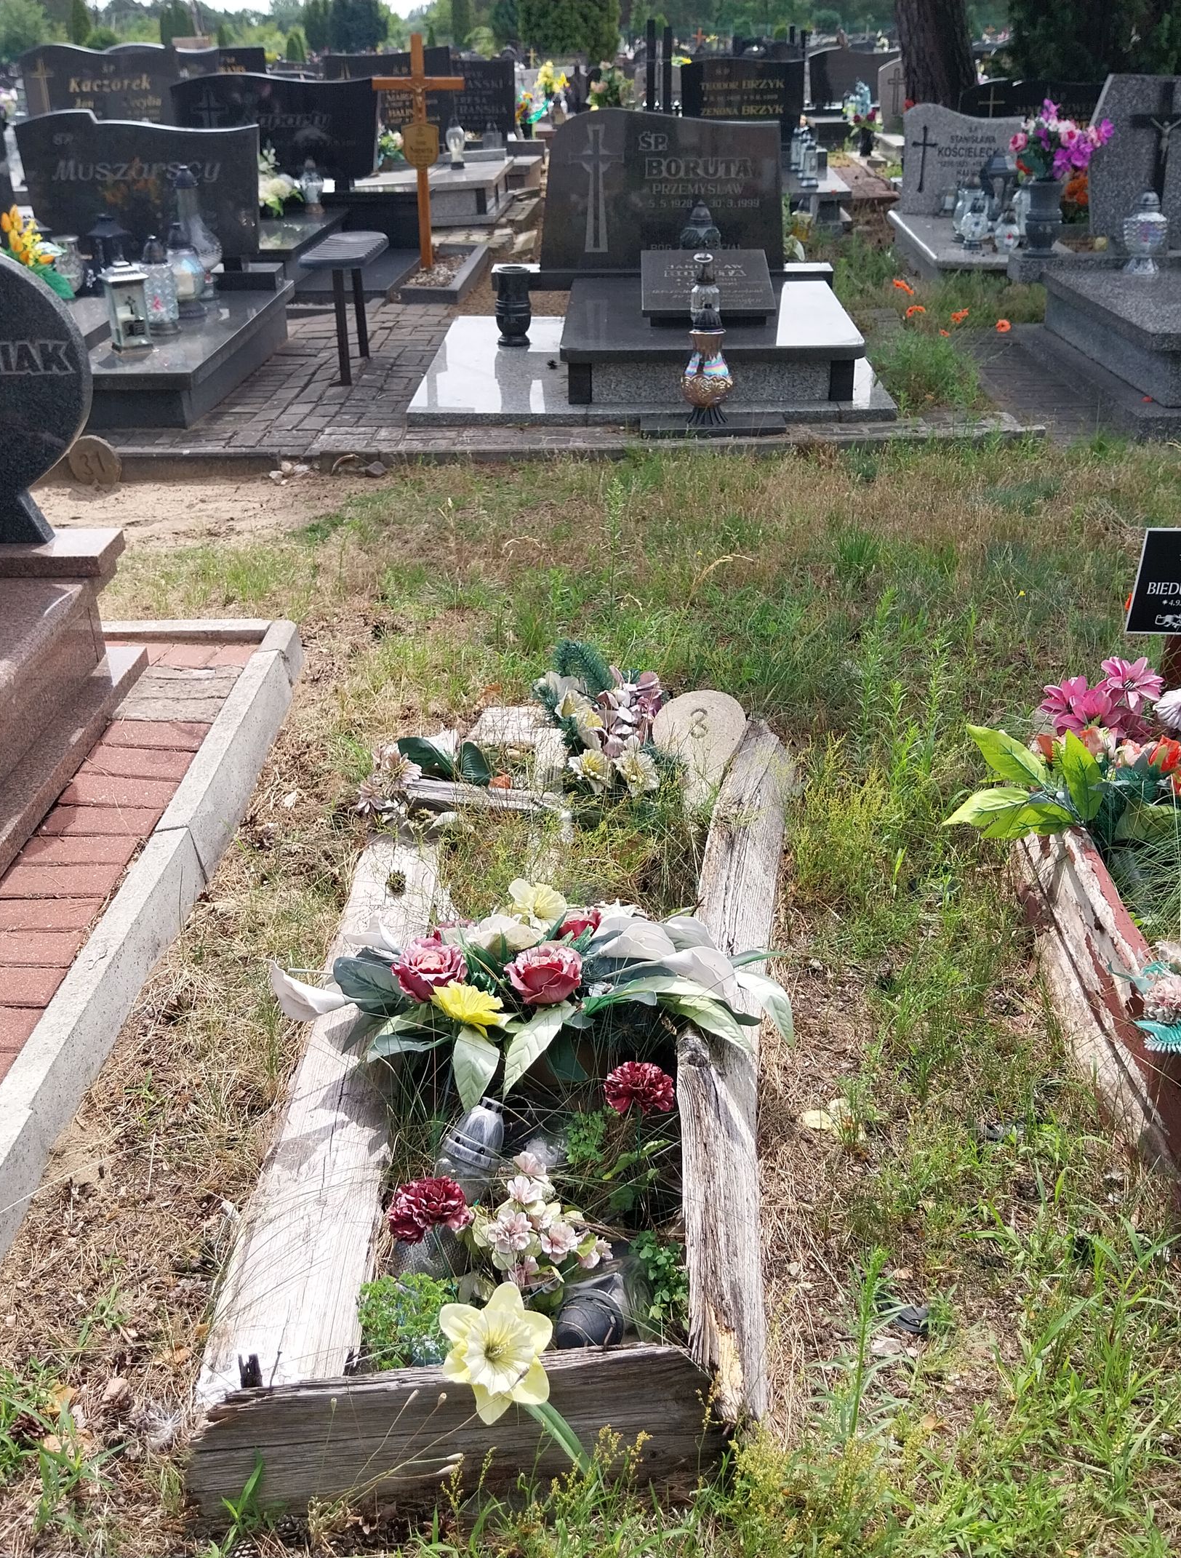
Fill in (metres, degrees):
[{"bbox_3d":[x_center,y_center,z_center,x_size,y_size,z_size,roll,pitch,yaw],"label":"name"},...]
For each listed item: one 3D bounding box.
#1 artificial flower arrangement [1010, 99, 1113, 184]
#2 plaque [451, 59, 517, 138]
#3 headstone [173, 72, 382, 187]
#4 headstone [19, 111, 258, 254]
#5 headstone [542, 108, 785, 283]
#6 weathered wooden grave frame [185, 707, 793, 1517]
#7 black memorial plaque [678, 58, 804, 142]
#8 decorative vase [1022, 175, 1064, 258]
[{"bbox_3d":[1.805,-2.439,5.975,0.370,0.310,0.300,-1,27,0],"label":"artificial flower arrangement"},{"bbox_3d":[-0.885,-5.192,11.900,0.640,0.500,0.070,0,27,2],"label":"plaque"},{"bbox_3d":[-1.878,-3.949,9.468,1.240,0.601,0.080,-1,26,1],"label":"headstone"},{"bbox_3d":[-1.974,-2.660,6.969,1.080,0.595,0.080,-1,26,1],"label":"headstone"},{"bbox_3d":[0.277,-2.292,6.129,0.950,0.590,0.100,0,27,1],"label":"headstone"},{"bbox_3d":[-0.031,0.328,2.243,0.670,0.180,1.550,2,27,4],"label":"weathered wooden grave frame"},{"bbox_3d":[1.174,-5.237,12.068,0.970,0.600,0.080,-1,26,1],"label":"black memorial plaque"},{"bbox_3d":[1.912,-2.382,6.600,0.168,0.300,0.168,0,27,2],"label":"decorative vase"}]

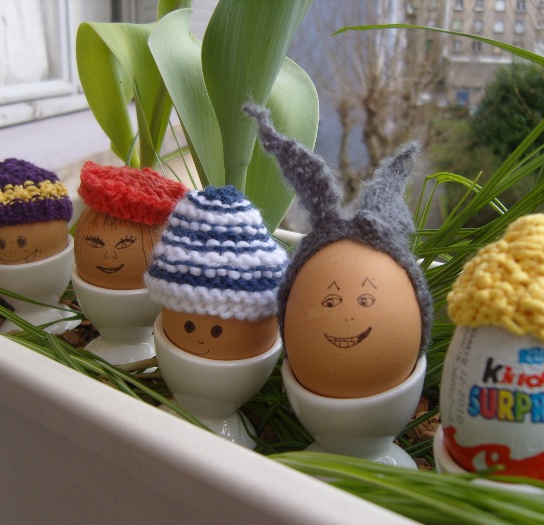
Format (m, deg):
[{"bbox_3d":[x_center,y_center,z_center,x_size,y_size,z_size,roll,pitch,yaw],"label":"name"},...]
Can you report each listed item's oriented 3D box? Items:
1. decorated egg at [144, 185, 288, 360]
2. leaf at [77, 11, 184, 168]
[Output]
[{"bbox_3d":[-0.018,0.007,0.259,0.052,0.074,0.051,8,18,10],"label":"decorated egg"},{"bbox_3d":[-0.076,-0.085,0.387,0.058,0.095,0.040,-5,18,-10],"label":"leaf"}]

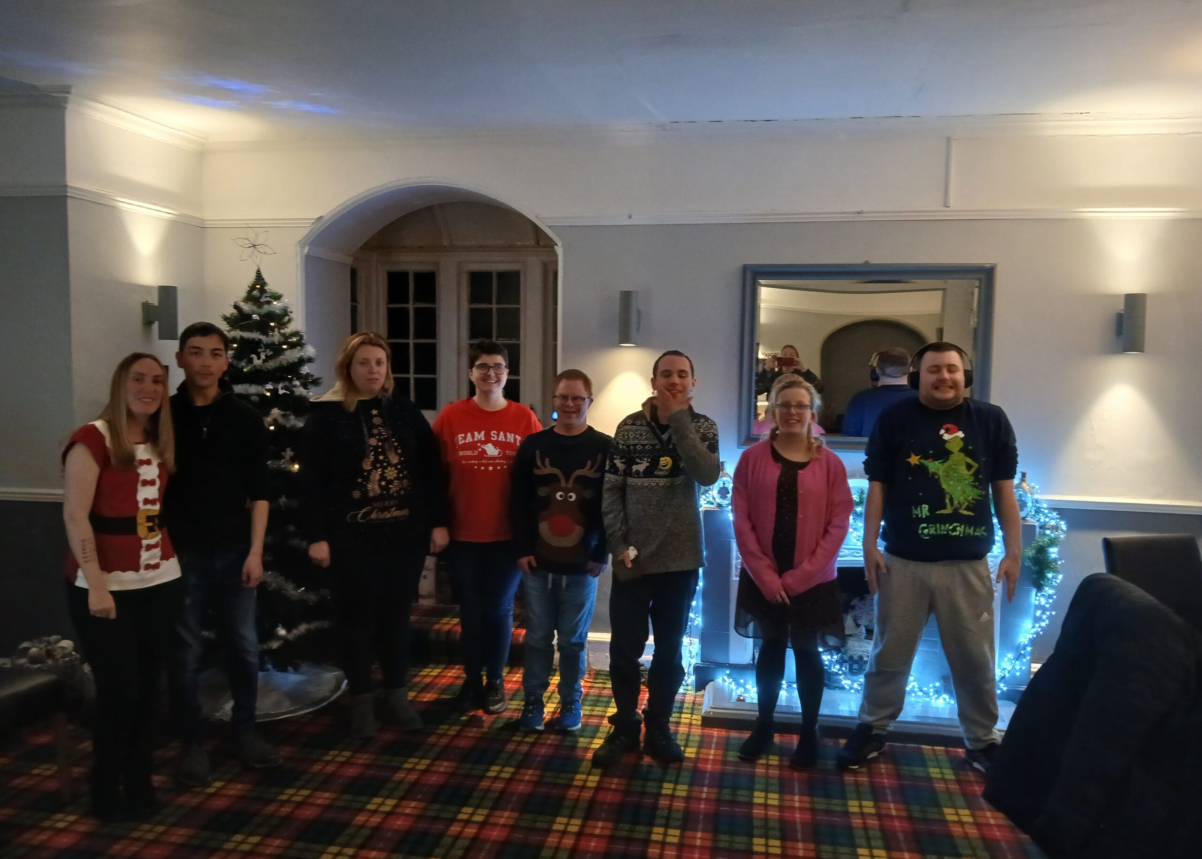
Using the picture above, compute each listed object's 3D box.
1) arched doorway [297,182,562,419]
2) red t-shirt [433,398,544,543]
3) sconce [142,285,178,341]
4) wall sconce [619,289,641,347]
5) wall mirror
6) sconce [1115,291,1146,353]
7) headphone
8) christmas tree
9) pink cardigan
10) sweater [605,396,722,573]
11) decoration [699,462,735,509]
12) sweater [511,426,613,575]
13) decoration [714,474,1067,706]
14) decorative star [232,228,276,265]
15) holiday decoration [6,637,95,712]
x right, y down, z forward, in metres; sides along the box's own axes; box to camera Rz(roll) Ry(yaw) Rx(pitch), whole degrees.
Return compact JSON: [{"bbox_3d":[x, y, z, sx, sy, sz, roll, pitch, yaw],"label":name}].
[{"bbox_3d":[-0.895,-0.054,5.059,1.462,2.517,0.487,2,4,10],"label":"arched doorway"},{"bbox_3d":[-0.481,0.175,3.872,0.500,0.610,0.270,1,4,-2],"label":"red t-shirt"},{"bbox_3d":[-2.201,-0.584,4.538,0.152,0.268,0.091,2,4,10],"label":"sconce"},{"bbox_3d":[0.142,-0.553,4.515,0.091,0.268,0.152,2,4,10],"label":"wall sconce"},{"bbox_3d":[1.197,-0.323,4.109,1.110,0.850,0.060,1,4,10],"label":"wall mirror"},{"bbox_3d":[2.266,-0.454,3.862,0.085,0.250,0.140,1,4,10],"label":"sconce"},{"bbox_3d":[1.280,-0.239,3.405,0.225,0.190,0.090,2,4,17],"label":"headphone"},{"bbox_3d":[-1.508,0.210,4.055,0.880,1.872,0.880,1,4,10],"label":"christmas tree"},{"bbox_3d":[0.782,0.371,3.702,0.497,0.655,0.335,2,4,10],"label":"pink cardigan"},{"bbox_3d":[0.225,0.221,3.401,0.455,0.640,0.310,1,4,6],"label":"sweater"},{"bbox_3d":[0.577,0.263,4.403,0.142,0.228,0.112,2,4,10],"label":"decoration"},{"bbox_3d":[-0.178,0.320,4.037,0.487,0.670,0.304,1,4,1],"label":"sweater"},{"bbox_3d":[1.334,0.702,4.206,1.573,1.056,0.426,2,4,10],"label":"decoration"},{"bbox_3d":[-1.528,-0.815,3.986,0.200,0.180,0.090,0,4,-11],"label":"decorative star"},{"bbox_3d":[-2.171,0.973,3.578,0.390,0.290,0.330,-2,4,-30],"label":"holiday decoration"}]

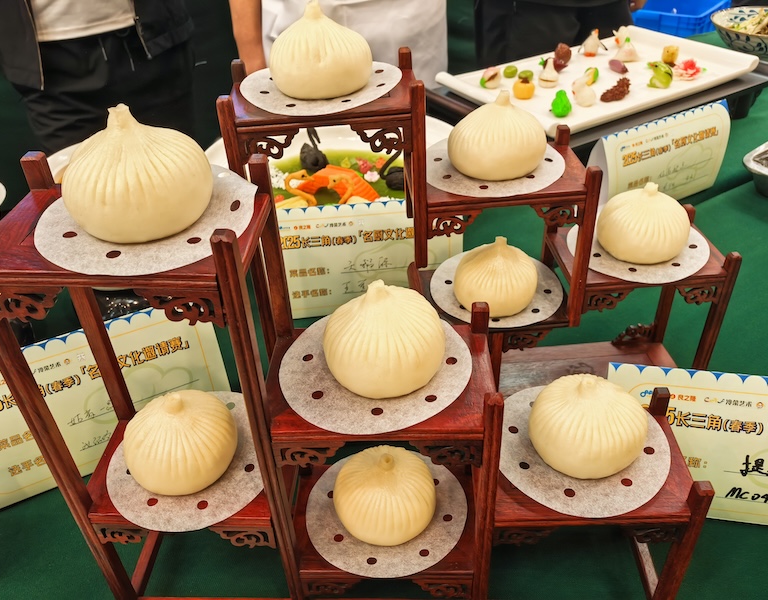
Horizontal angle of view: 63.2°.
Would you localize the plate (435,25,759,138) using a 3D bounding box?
[{"bbox_3d":[0.387,-0.394,1.119,0.526,0.035,0.280,-24,40,-26],"label":"plate"}]

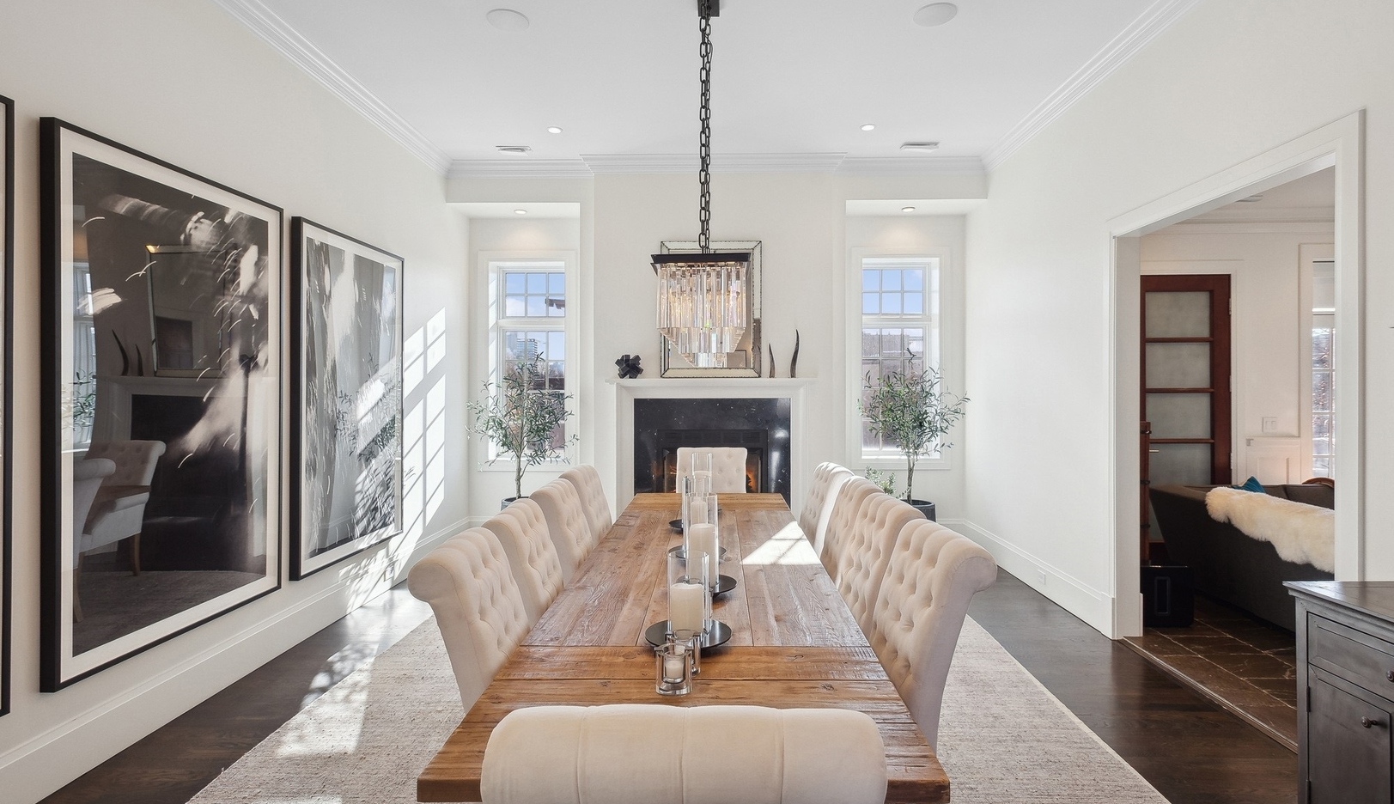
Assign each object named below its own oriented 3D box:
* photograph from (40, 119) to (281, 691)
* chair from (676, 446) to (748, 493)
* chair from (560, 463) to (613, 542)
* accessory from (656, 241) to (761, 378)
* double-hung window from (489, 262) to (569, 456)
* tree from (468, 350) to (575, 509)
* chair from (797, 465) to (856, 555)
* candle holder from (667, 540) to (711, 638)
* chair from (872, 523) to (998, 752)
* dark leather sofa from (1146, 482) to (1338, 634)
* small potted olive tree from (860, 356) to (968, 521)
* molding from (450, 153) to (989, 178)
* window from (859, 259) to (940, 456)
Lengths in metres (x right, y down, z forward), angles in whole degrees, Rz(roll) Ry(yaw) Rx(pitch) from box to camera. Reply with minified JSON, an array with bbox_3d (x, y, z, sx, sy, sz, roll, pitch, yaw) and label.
[{"bbox_3d":[-2.350,-0.003,3.030,0.055,2.100,1.250,0,1,2],"label":"photograph"},{"bbox_3d":[0.112,0.894,4.962,0.560,1.065,0.720,0,1,2],"label":"chair"},{"bbox_3d":[-0.385,0.925,3.748,0.705,1.065,0.560,0,1,2],"label":"chair"},{"bbox_3d":[0.130,-0.842,5.950,0.900,1.230,0.060,0,-3,2],"label":"accessory"},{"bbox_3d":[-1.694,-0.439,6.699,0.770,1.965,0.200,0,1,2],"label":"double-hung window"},{"bbox_3d":[-1.643,0.460,6.156,0.960,1.875,0.820,0,1,2],"label":"tree"},{"bbox_3d":[0.539,0.923,3.826,0.705,1.065,0.560,0,1,2],"label":"chair"},{"bbox_3d":[-0.024,0.557,1.950,0.124,0.245,0.124,0,1,0],"label":"candle holder"},{"bbox_3d":[0.525,0.950,2.160,0.680,1.020,0.570,0,1,2],"label":"chair"},{"bbox_3d":[3.670,1.030,3.600,1.000,0.800,2.200,0,1,2],"label":"dark leather sofa"},{"bbox_3d":[1.927,0.470,5.850,0.900,1.800,0.870,0,1,2],"label":"small potted olive tree"},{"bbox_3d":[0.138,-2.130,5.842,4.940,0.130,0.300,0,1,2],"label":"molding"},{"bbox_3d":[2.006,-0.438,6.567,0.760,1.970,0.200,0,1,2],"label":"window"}]

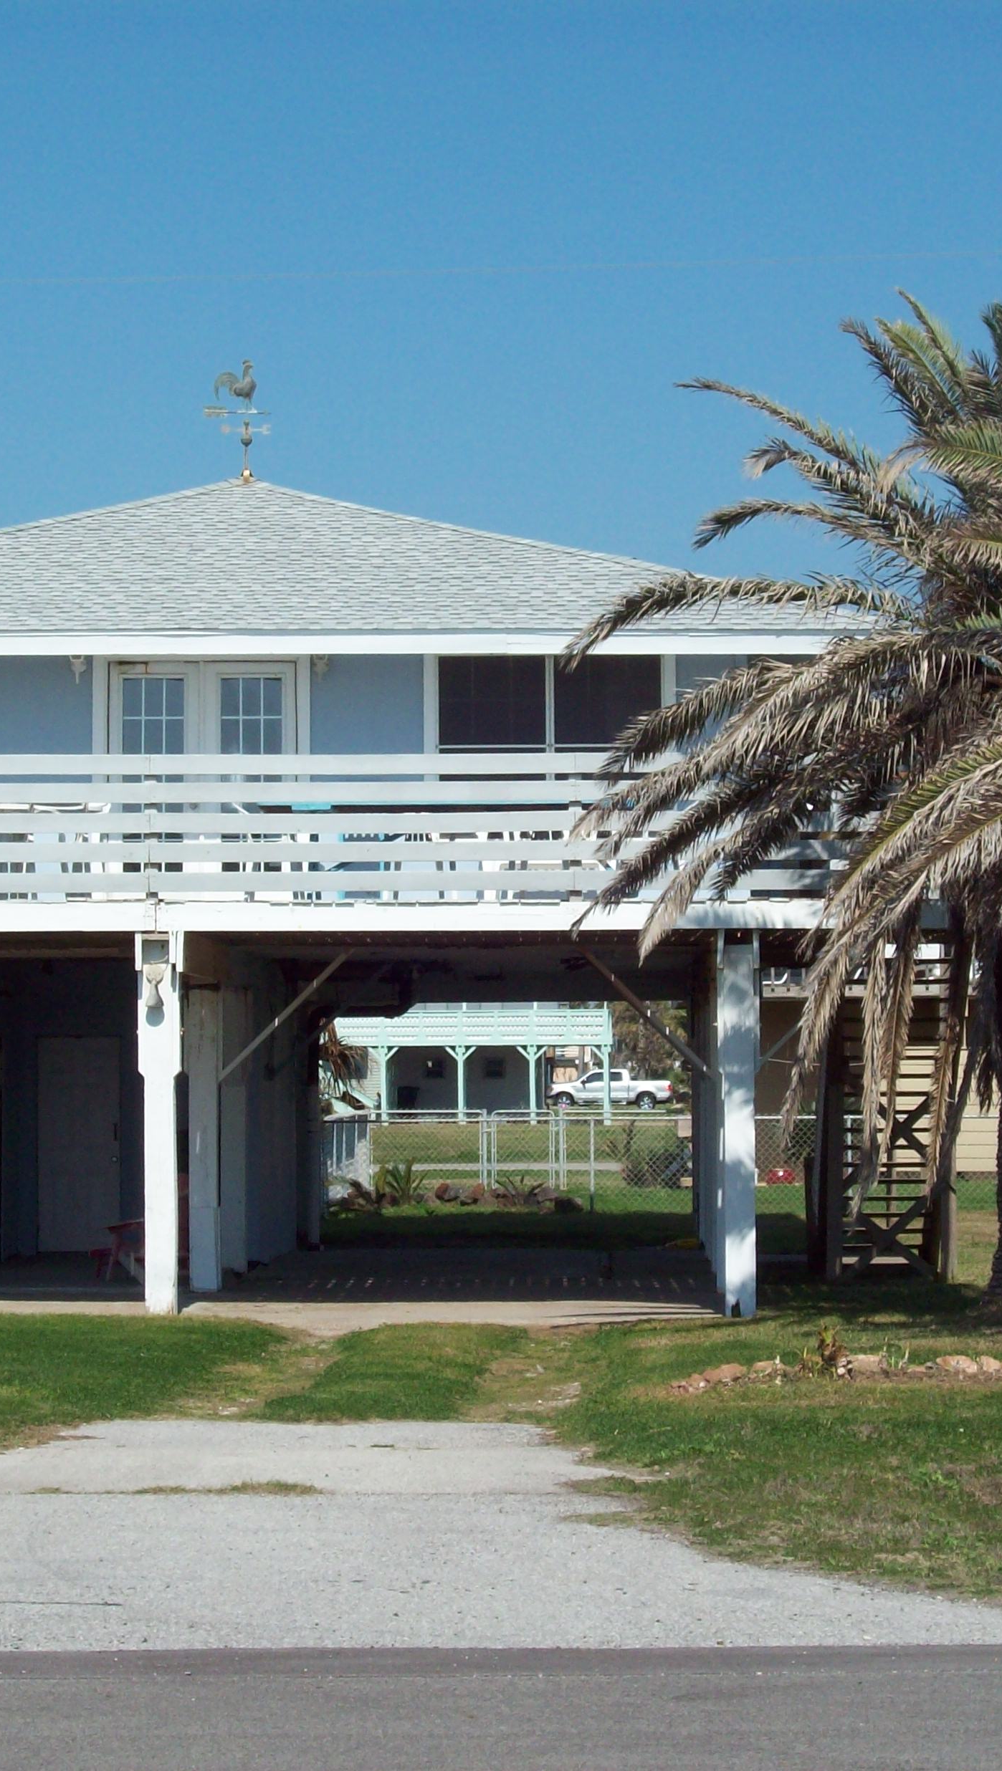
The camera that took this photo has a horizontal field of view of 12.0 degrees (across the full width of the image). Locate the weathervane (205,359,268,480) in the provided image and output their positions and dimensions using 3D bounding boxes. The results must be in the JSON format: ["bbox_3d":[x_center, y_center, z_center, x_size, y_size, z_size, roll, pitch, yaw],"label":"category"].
[{"bbox_3d":[-2.476,-4.341,44.500,0.600,1.130,0.420,0,-2,0],"label":"weathervane"}]

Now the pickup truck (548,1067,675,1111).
[{"bbox_3d":[5.013,9.264,217.000,5.800,1.930,2.000,0,-2,2],"label":"pickup truck"}]

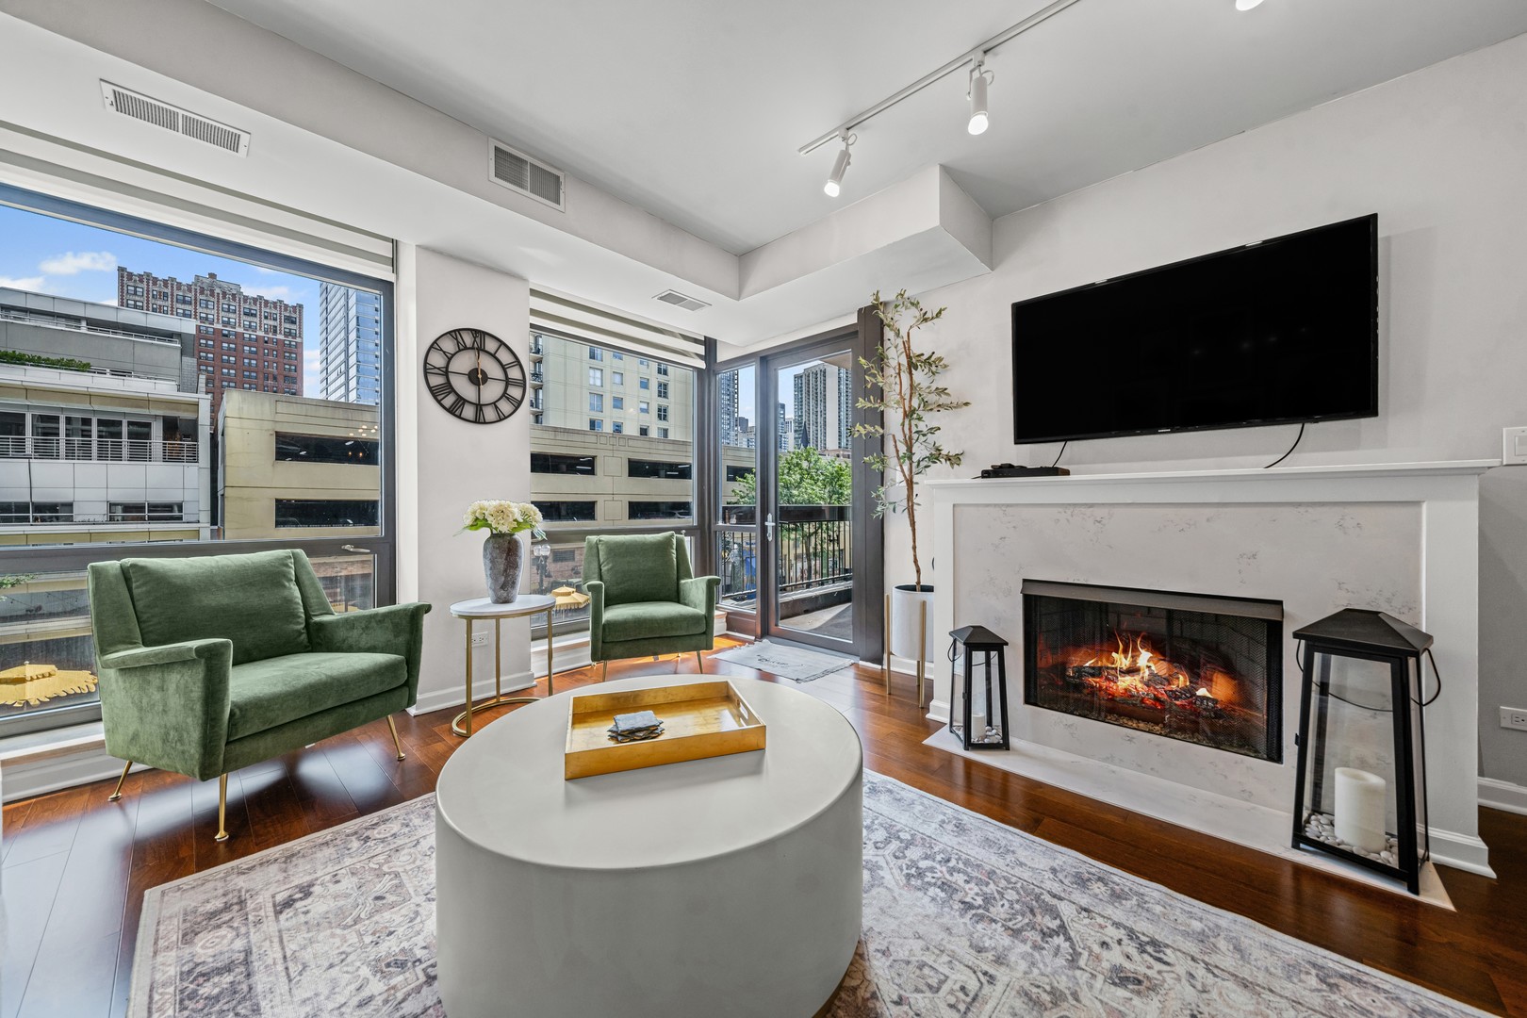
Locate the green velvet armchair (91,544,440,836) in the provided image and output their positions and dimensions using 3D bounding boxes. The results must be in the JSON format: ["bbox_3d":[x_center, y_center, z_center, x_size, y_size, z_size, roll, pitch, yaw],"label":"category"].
[{"bbox_3d":[-1.910,0.615,1.968,0.790,0.840,0.745,0,0,20],"label":"green velvet armchair"}]

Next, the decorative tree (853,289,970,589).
[{"bbox_3d":[0.825,-0.385,2.820,0.570,1.630,0.480,0,0,42],"label":"decorative tree"}]

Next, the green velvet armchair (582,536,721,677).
[{"bbox_3d":[-0.732,0.615,3.171,0.745,0.840,0.790,0,0,-21],"label":"green velvet armchair"}]

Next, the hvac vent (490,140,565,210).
[{"bbox_3d":[-1.074,-1.511,2.313,0.025,0.187,0.338,0,0,45],"label":"hvac vent"}]

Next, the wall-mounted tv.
[{"bbox_3d":[1.816,-0.717,2.318,1.250,0.730,0.070,0,0,42],"label":"wall-mounted tv"}]

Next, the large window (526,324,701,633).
[{"bbox_3d":[-1.101,-0.213,3.820,0.100,2.100,1.530,0,0,45],"label":"large window"}]

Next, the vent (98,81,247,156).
[{"bbox_3d":[-2.002,-1.338,1.749,0.184,0.025,0.332,0,0,45],"label":"vent"}]

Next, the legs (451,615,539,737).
[{"bbox_3d":[-1.300,0.770,2.550,0.450,0.530,0.450,0,0,-27],"label":"legs"}]

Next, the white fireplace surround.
[{"bbox_3d":[1.621,0.449,2.192,1.670,1.170,0.570,0,0,42],"label":"white fireplace surround"}]

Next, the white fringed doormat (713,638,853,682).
[{"bbox_3d":[0.117,1.015,3.450,0.810,0.015,0.590,0,0,43],"label":"white fringed doormat"}]

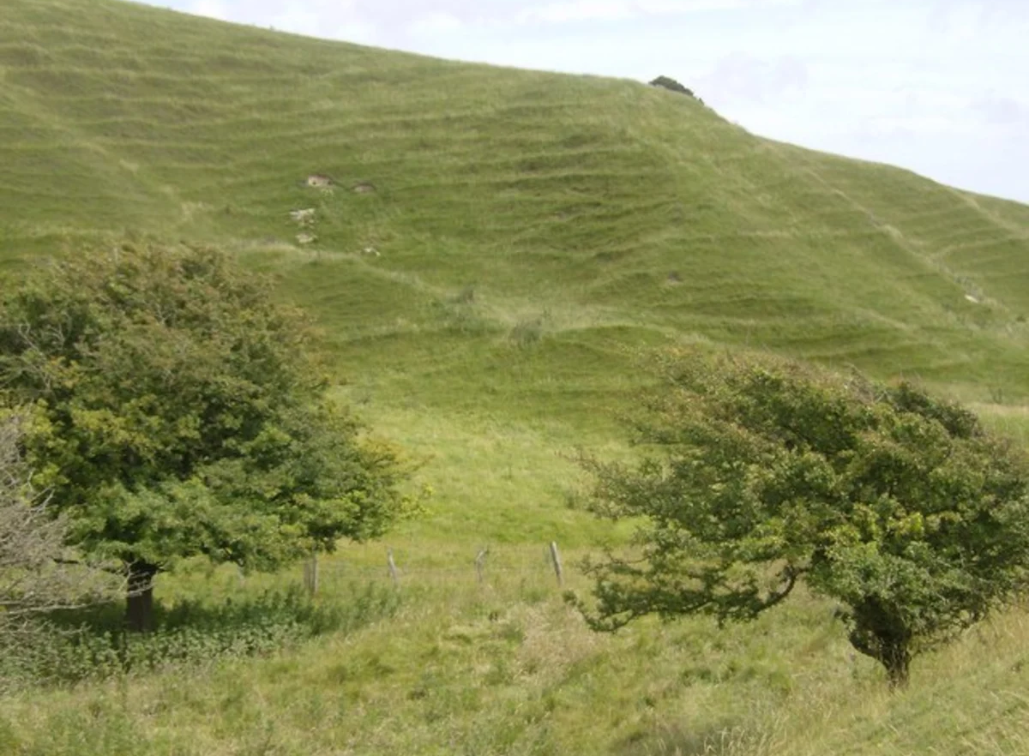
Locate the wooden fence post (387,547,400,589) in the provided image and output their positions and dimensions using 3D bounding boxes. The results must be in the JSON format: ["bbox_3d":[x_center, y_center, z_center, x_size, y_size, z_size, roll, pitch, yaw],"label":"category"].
[{"bbox_3d":[-3.199,5.055,55.000,0.120,1.130,0.120,-12,2,0],"label":"wooden fence post"}]

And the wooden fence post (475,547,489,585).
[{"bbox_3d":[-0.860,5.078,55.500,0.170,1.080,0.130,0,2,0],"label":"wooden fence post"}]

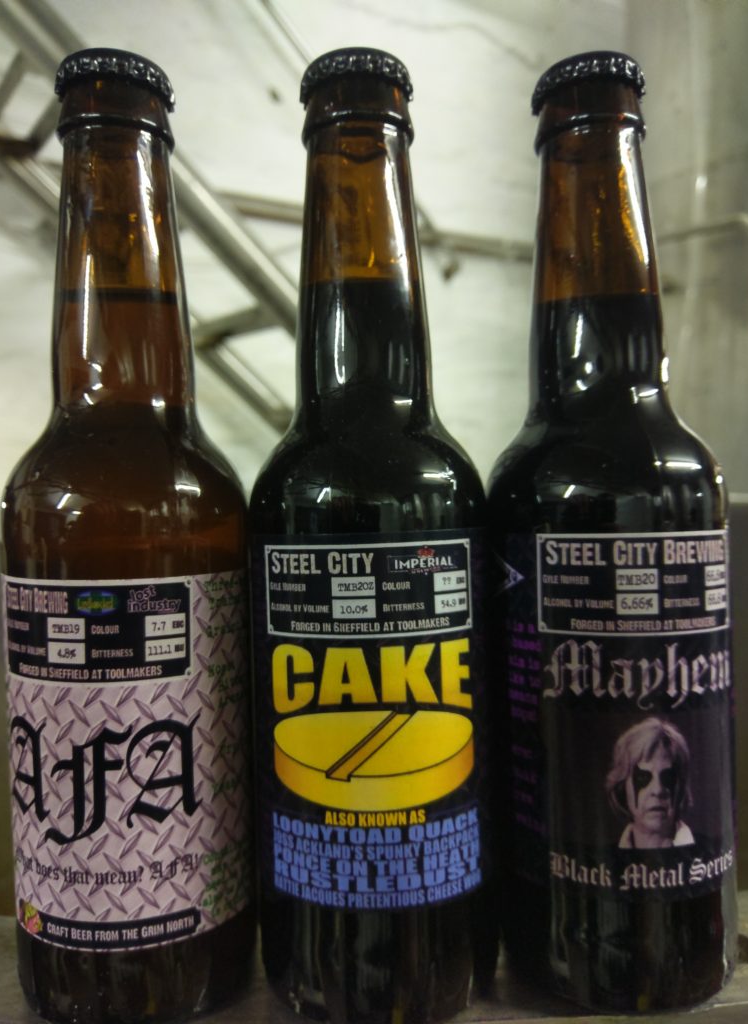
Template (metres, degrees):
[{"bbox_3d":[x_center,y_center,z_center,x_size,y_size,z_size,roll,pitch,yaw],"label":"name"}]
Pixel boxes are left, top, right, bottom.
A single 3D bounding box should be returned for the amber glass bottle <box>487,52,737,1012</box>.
[{"bbox_3d":[0.059,0.005,0.202,0.061,0.230,0.061,-2,3,-2],"label":"amber glass bottle"}]

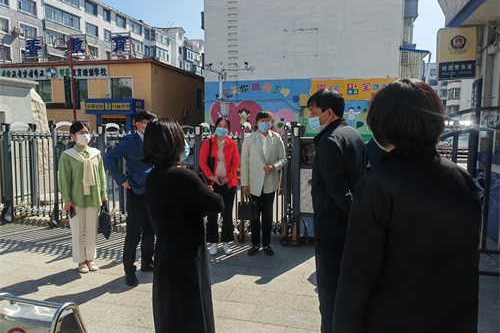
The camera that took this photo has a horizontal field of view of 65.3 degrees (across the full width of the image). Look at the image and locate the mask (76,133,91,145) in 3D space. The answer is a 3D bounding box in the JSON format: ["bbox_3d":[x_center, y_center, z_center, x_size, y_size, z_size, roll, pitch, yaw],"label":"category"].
[{"bbox_3d":[-1.742,-0.282,4.070,0.090,0.115,0.135,5,8,38],"label":"mask"}]

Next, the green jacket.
[{"bbox_3d":[-1.785,0.104,4.150,0.450,0.630,0.260,-6,8,-42],"label":"green jacket"}]

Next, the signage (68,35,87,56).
[{"bbox_3d":[-12.385,-8.687,28.000,1.380,1.350,0.170,1,6,13],"label":"signage"}]

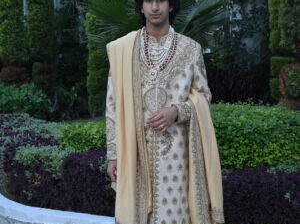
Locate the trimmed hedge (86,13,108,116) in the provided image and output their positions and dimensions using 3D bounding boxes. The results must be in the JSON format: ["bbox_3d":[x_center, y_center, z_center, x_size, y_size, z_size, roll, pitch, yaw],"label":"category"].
[{"bbox_3d":[-0.848,-0.743,8.272,0.458,1.826,0.450,0,7,-6],"label":"trimmed hedge"}]

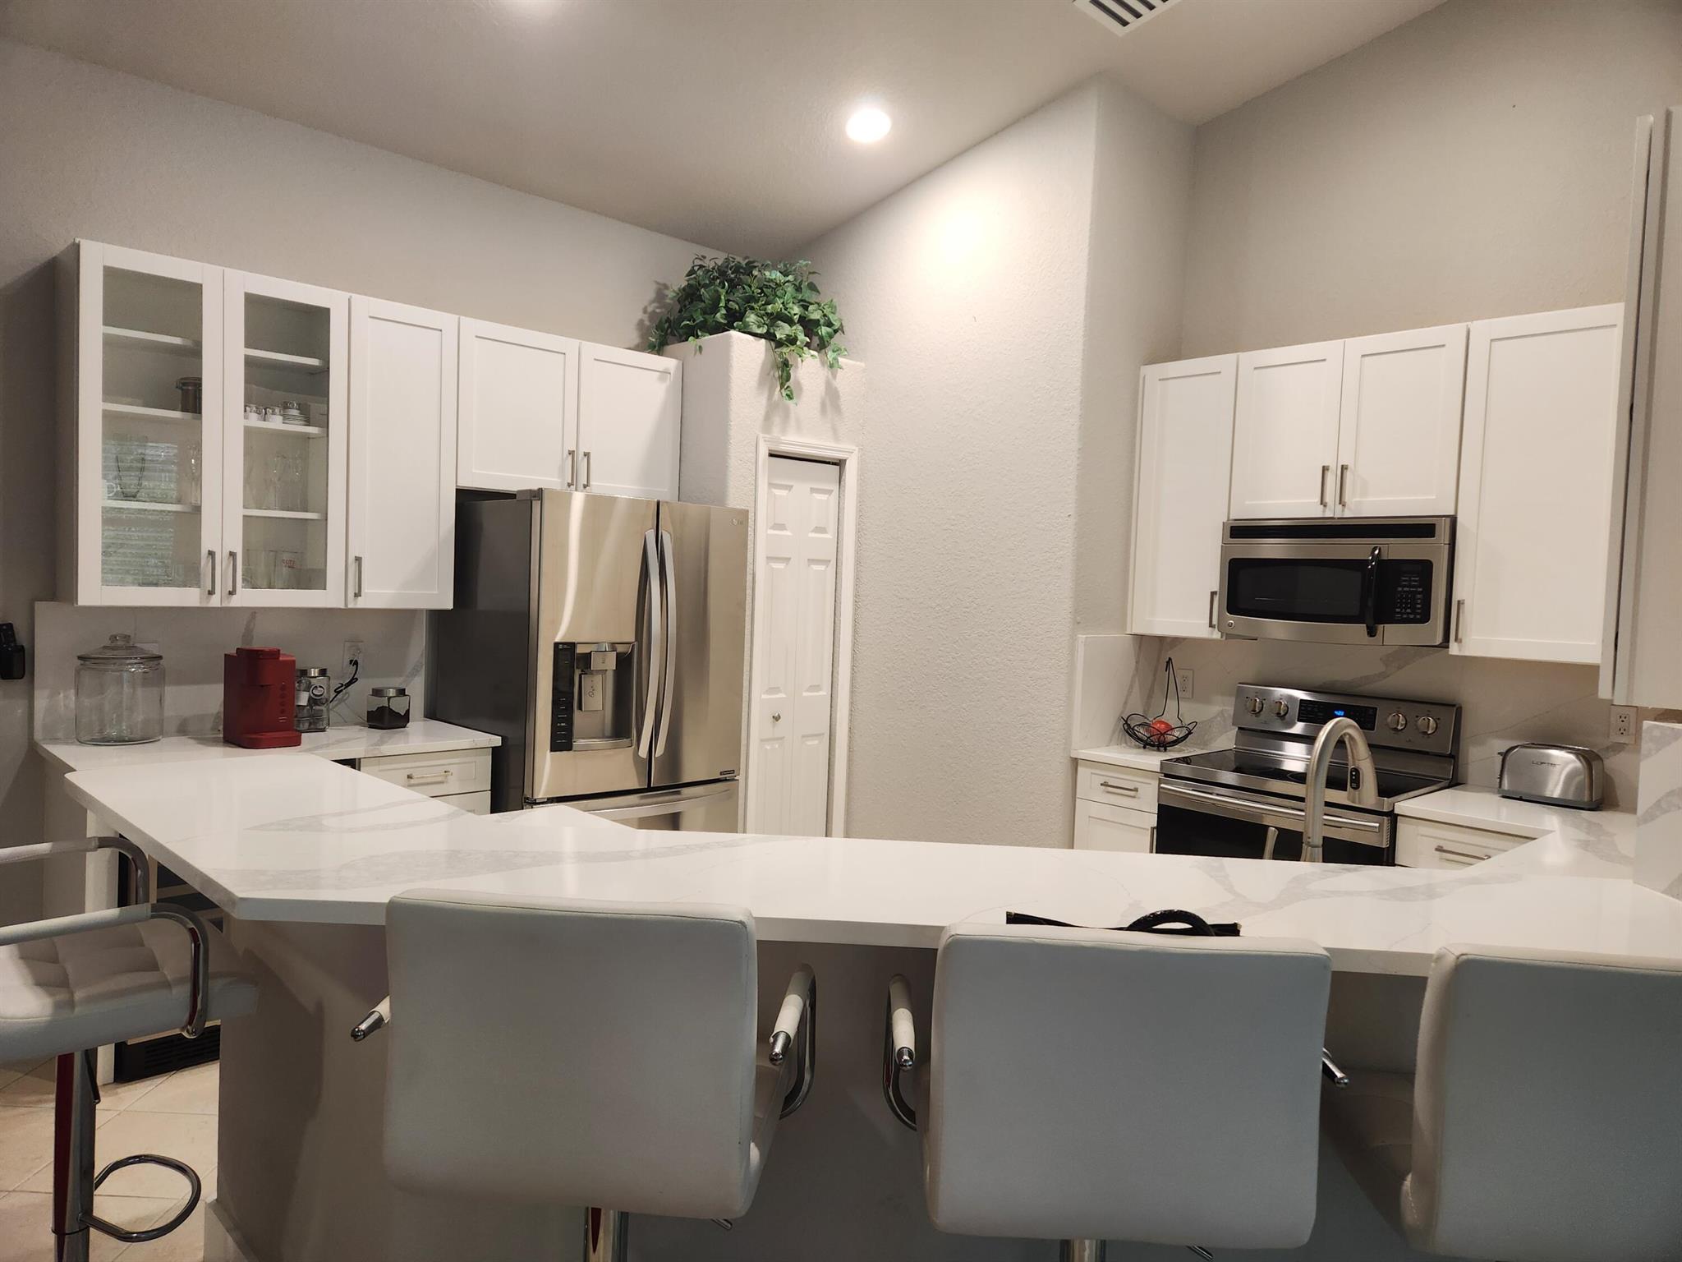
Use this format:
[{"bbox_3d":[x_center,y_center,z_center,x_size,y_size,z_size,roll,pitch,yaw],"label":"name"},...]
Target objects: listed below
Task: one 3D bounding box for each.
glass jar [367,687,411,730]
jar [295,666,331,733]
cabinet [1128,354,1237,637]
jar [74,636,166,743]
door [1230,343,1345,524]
[{"bbox_3d":[-1.655,0.282,4.092,0.108,0.139,0.108,3,3,23],"label":"glass jar"},{"bbox_3d":[-1.866,0.244,3.933,0.103,0.212,0.103,2,2,0],"label":"jar"},{"bbox_3d":[1.309,-0.502,4.274,0.030,1.050,0.390,0,4,-44],"label":"cabinet"},{"bbox_3d":[-2.292,0.184,3.547,0.235,0.345,0.235,0,4,-44],"label":"jar"},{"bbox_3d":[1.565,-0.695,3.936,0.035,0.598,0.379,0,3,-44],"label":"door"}]

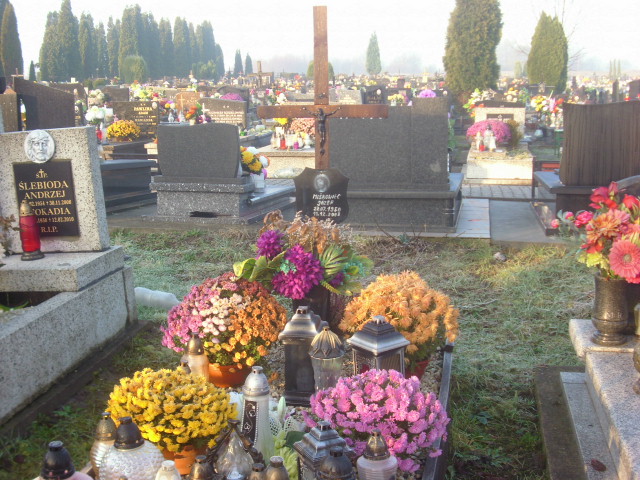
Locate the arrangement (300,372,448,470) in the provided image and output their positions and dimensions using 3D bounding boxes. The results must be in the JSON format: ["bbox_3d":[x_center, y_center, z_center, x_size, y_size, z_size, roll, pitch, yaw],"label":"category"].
[{"bbox_3d":[0.200,0.626,2.900,0.500,0.340,0.480,2,12,11],"label":"arrangement"}]

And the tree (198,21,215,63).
[{"bbox_3d":[-11.231,-18.526,82.975,1.583,6.519,1.583,0,11,0],"label":"tree"}]

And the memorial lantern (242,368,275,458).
[{"bbox_3d":[-0.220,0.611,2.940,0.100,0.340,0.100,0,11,0],"label":"memorial lantern"}]

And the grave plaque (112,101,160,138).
[{"bbox_3d":[-3.176,-2.091,14.522,0.864,0.647,0.120,2,12,12],"label":"grave plaque"}]

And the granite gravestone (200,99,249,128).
[{"bbox_3d":[-1.812,-2.378,15.700,0.880,0.580,0.140,2,12,11],"label":"granite gravestone"}]

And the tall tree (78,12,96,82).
[{"bbox_3d":[-26.135,-21.779,93.529,2.100,7.337,2.100,0,12,0],"label":"tall tree"}]

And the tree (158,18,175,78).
[{"bbox_3d":[-18.884,-23.503,102.363,2.100,7.256,2.100,0,12,0],"label":"tree"}]

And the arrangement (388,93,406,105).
[{"bbox_3d":[1.700,-3.093,18.251,0.390,0.260,0.330,0,12,0],"label":"arrangement"}]

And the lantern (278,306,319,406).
[{"bbox_3d":[-0.081,0.454,3.272,0.157,0.391,0.157,1,12,3],"label":"lantern"}]

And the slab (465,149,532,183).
[{"bbox_3d":[2.662,-1.110,12.223,0.910,0.344,1.700,2,12,12],"label":"slab"}]

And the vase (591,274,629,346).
[{"bbox_3d":[1.317,0.318,3.780,0.170,0.305,0.170,2,12,11],"label":"vase"}]

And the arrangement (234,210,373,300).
[{"bbox_3d":[-0.078,0.075,3.928,0.600,0.368,0.460,1,12,3],"label":"arrangement"}]

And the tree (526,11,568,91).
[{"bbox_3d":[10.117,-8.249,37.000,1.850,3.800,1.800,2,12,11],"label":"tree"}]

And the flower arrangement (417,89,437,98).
[{"bbox_3d":[2.765,-3.747,21.500,0.500,0.340,0.480,2,12,11],"label":"flower arrangement"}]

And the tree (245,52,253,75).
[{"bbox_3d":[-8.805,-21.187,102.841,0.985,3.883,0.985,0,11,0],"label":"tree"}]

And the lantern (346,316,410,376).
[{"bbox_3d":[0.250,0.488,3.567,0.185,0.333,0.185,11,16,44],"label":"lantern"}]

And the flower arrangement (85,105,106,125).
[{"bbox_3d":[-2.886,-1.610,10.695,0.280,0.248,0.250,0,12,0],"label":"flower arrangement"}]

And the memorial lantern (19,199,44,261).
[{"bbox_3d":[-1.599,-0.060,4.610,0.118,0.333,0.118,0,11,0],"label":"memorial lantern"}]

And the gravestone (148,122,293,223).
[{"bbox_3d":[-1.050,-0.868,9.309,1.060,1.000,2.100,2,12,11],"label":"gravestone"}]

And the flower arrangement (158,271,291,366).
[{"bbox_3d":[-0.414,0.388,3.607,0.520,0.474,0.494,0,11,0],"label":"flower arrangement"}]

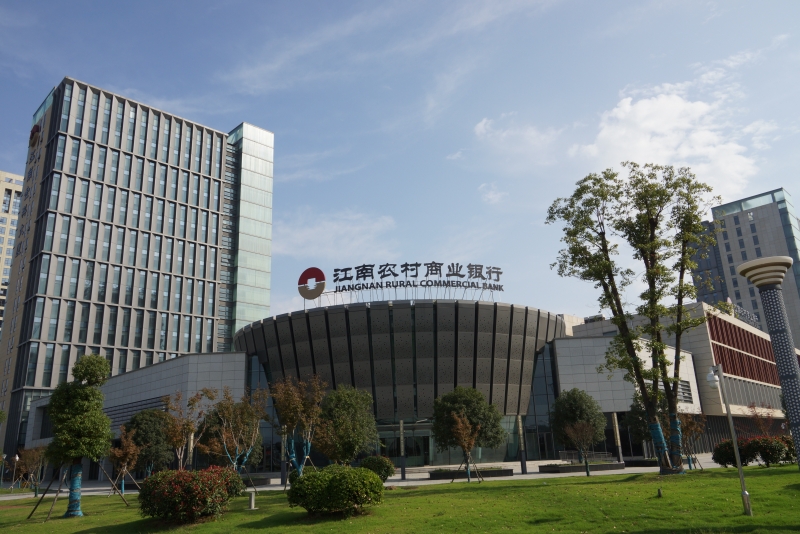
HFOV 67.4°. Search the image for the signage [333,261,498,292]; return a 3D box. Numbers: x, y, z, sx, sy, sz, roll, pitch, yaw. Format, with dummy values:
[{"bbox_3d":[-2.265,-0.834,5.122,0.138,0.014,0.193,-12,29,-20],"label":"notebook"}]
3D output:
[{"bbox_3d":[2.123,1.001,58.302,17.066,2.550,2.417,0,-17,-8],"label":"signage"}]

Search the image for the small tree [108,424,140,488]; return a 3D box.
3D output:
[{"bbox_3d":[-16.920,11.733,36.729,1.897,4.050,1.897,-3,-17,0],"label":"small tree"}]

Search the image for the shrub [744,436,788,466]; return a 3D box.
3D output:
[{"bbox_3d":[19.497,9.863,32.016,2.240,1.580,2.240,-3,-17,0],"label":"shrub"}]

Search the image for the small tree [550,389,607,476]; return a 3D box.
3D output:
[{"bbox_3d":[12.360,11.000,41.561,3.878,5.090,3.878,-3,-17,0],"label":"small tree"}]

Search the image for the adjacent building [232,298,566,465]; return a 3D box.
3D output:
[{"bbox_3d":[0.146,15.625,71.201,39.455,14.612,38.000,-3,-17,0],"label":"adjacent building"}]

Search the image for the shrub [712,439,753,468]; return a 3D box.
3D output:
[{"bbox_3d":[18.499,10.373,33.494,2.232,1.550,2.232,-3,-17,0],"label":"shrub"}]

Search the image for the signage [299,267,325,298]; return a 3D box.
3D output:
[{"bbox_3d":[-8.486,1.665,58.991,3.200,3.200,0.450,-11,-19,25],"label":"signage"}]

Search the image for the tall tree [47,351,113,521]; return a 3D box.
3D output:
[{"bbox_3d":[-11.640,5.992,21.730,2.281,5.650,2.281,-3,-17,0],"label":"tall tree"}]

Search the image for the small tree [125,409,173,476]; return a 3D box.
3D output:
[{"bbox_3d":[-18.914,13.431,45.319,3.473,5.360,3.473,-3,-17,0],"label":"small tree"}]

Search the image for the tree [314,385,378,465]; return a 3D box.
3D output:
[{"bbox_3d":[-3.807,11.531,42.715,4.412,6.260,4.412,-3,-17,0],"label":"tree"}]

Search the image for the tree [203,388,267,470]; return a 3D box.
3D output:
[{"bbox_3d":[-9.586,9.956,35.189,3.635,5.810,3.635,-3,-17,0],"label":"tree"}]

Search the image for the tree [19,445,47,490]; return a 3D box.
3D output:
[{"bbox_3d":[-29.871,16.320,48.785,2.276,3.320,2.276,-3,-17,0],"label":"tree"}]

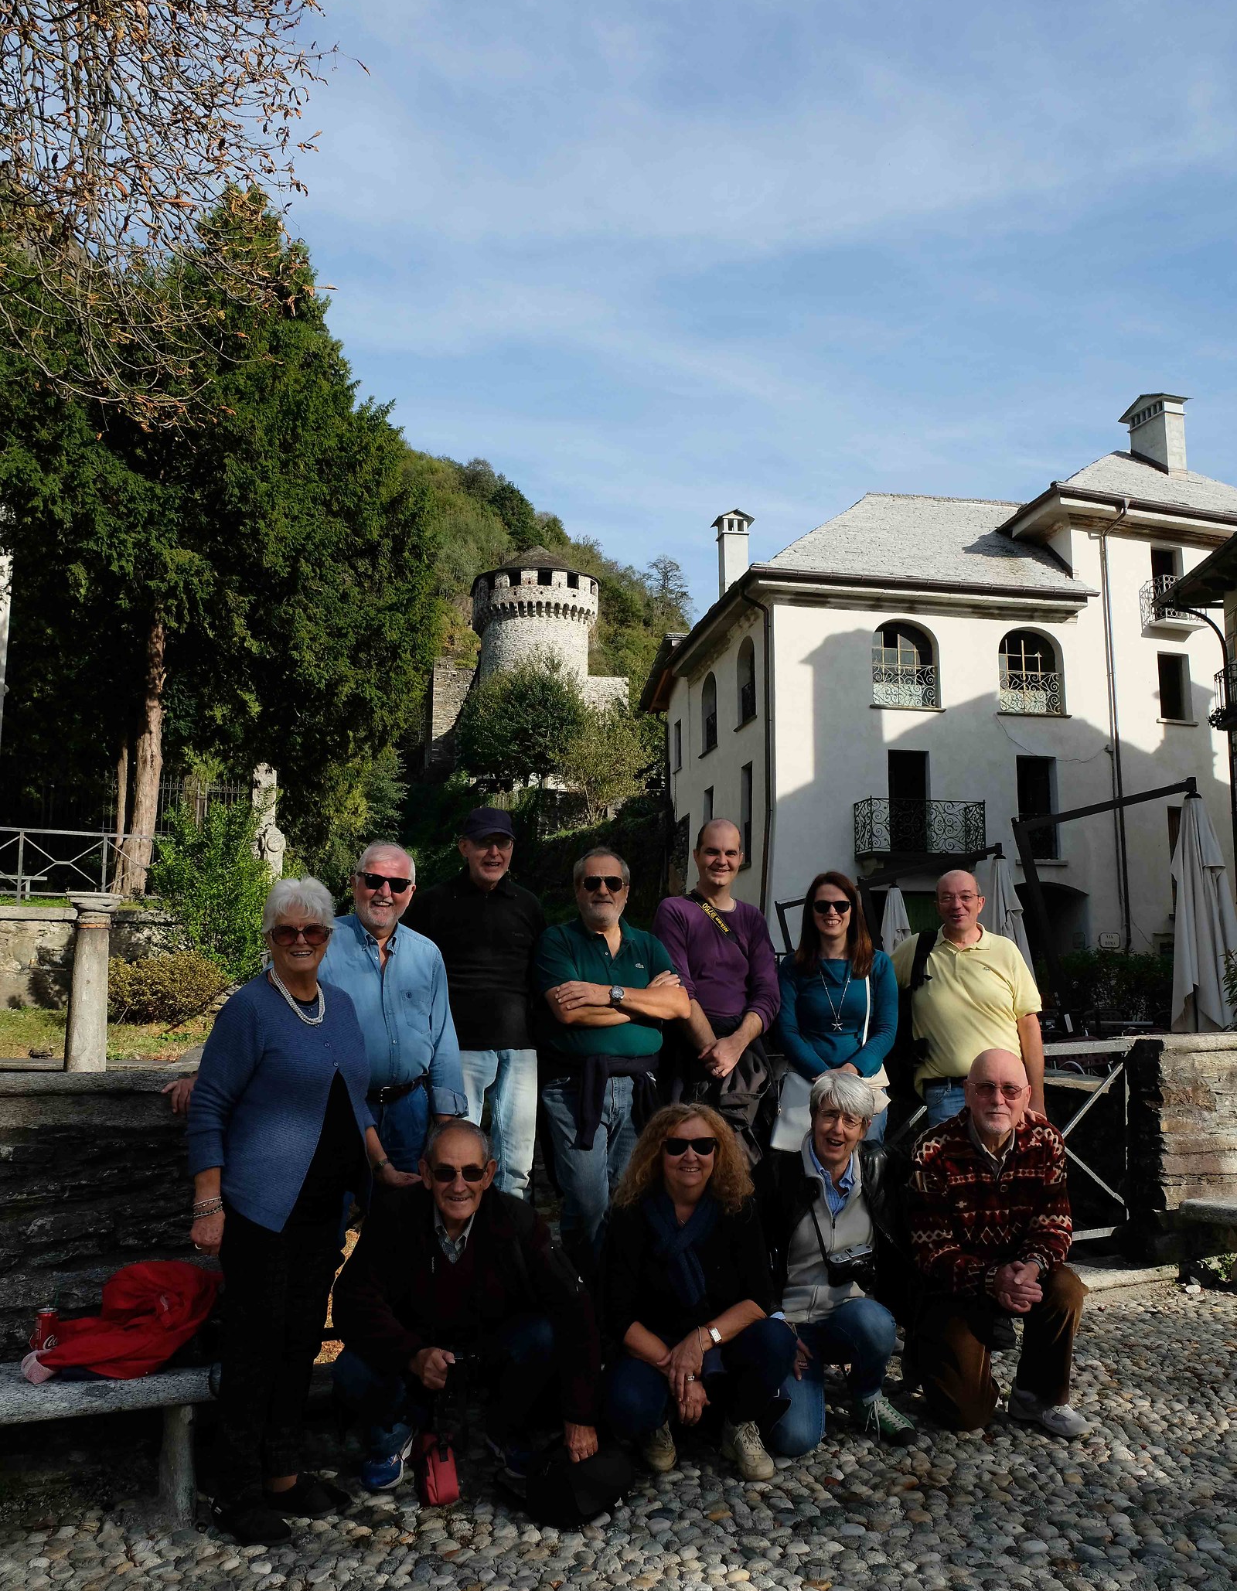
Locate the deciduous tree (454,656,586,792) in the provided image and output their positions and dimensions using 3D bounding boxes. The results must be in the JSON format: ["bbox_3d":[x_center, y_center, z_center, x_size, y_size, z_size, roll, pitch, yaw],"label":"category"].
[{"bbox_3d":[-4.674,-3.382,66.935,6.000,6.300,5.600,0,-7,0],"label":"deciduous tree"}]

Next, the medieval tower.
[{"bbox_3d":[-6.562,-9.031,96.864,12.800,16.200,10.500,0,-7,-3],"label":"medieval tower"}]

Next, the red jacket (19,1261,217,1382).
[{"bbox_3d":[-1.254,1.337,3.530,0.470,0.260,0.320,1,-7,-14],"label":"red jacket"}]

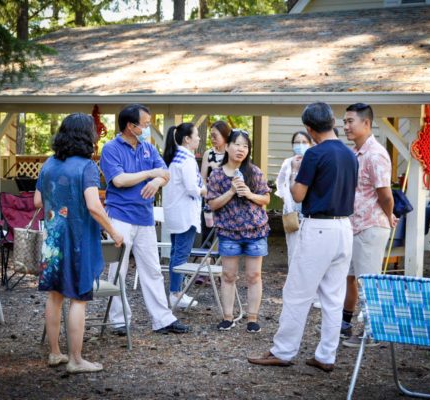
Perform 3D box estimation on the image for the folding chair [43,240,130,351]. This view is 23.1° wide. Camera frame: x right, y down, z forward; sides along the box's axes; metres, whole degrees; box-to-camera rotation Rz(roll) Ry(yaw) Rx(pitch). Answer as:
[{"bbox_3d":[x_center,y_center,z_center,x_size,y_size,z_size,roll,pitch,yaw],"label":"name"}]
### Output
[{"bbox_3d":[-0.910,0.659,7.495,0.470,0.760,0.520,-2,5,-33],"label":"folding chair"}]

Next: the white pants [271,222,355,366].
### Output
[{"bbox_3d":[0.630,0.595,6.750,0.440,0.960,0.420,-2,5,-34],"label":"white pants"}]

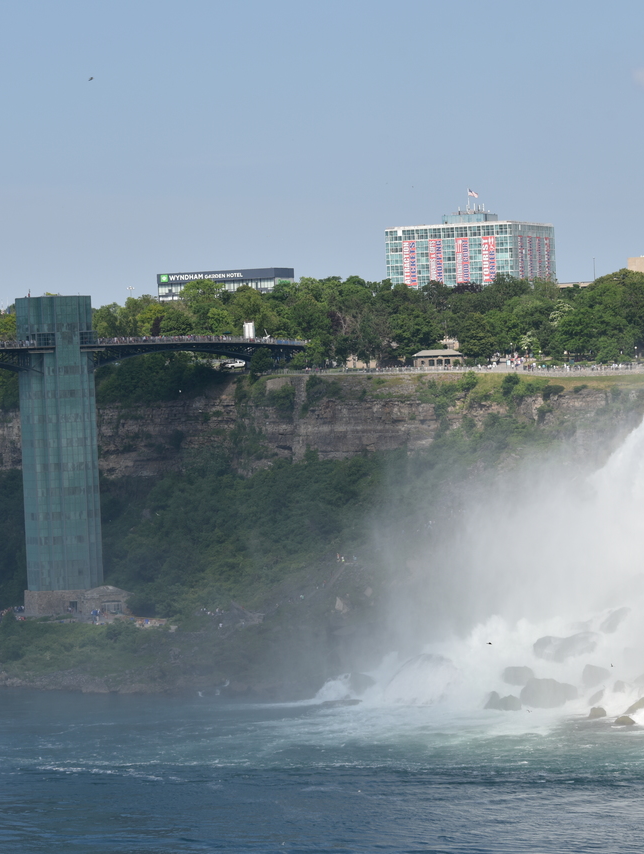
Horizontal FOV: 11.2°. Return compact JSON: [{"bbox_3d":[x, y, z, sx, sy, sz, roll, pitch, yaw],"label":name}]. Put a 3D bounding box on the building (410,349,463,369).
[{"bbox_3d":[26.074,-15.485,745.000,11.200,4.200,6.000,-2,1,3],"label":"building"}]

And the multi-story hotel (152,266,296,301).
[{"bbox_3d":[-25.708,-33.053,890.000,35.000,21.000,15.000,-2,1,22],"label":"multi-story hotel"}]

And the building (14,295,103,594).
[{"bbox_3d":[-55.523,3.807,692.000,11.000,62.500,11.000,-1,2,45],"label":"building"}]

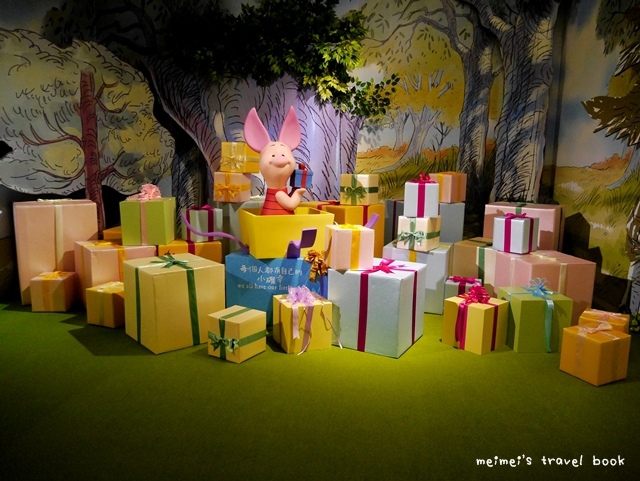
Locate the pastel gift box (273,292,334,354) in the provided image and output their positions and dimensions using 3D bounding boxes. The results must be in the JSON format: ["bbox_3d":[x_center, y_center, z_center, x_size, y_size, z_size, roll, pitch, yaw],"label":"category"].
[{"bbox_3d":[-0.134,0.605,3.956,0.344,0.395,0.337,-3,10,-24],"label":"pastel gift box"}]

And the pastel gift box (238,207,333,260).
[{"bbox_3d":[-0.284,-0.076,4.256,0.613,0.323,0.529,-2,10,-18],"label":"pastel gift box"}]

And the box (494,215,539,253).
[{"bbox_3d":[1.623,-0.054,4.289,0.261,0.276,0.261,-8,13,-43],"label":"box"}]

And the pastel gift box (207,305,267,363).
[{"bbox_3d":[-0.597,0.679,3.770,0.291,0.294,0.298,7,11,31],"label":"pastel gift box"}]

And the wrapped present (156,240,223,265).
[{"bbox_3d":[-1.143,0.251,4.637,0.515,0.515,0.515,-1,9,-12],"label":"wrapped present"}]

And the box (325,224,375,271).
[{"bbox_3d":[0.232,0.049,4.048,0.301,0.305,0.299,-1,9,-13],"label":"box"}]

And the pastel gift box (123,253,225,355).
[{"bbox_3d":[-1.143,0.462,4.084,0.571,0.606,0.577,-7,12,-40],"label":"pastel gift box"}]

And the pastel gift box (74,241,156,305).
[{"bbox_3d":[-1.753,0.291,4.475,0.523,0.523,0.523,-6,12,-37],"label":"pastel gift box"}]

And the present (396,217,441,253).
[{"bbox_3d":[0.826,-0.062,4.297,0.263,0.263,0.263,7,11,34],"label":"present"}]

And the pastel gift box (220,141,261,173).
[{"bbox_3d":[-0.720,-0.763,4.777,0.261,0.261,0.261,5,10,27],"label":"pastel gift box"}]

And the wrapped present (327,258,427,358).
[{"bbox_3d":[0.413,0.449,3.648,0.502,0.530,0.513,6,11,28],"label":"wrapped present"}]

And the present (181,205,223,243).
[{"bbox_3d":[-1.078,-0.150,4.764,0.272,0.272,0.272,-8,13,-44],"label":"present"}]

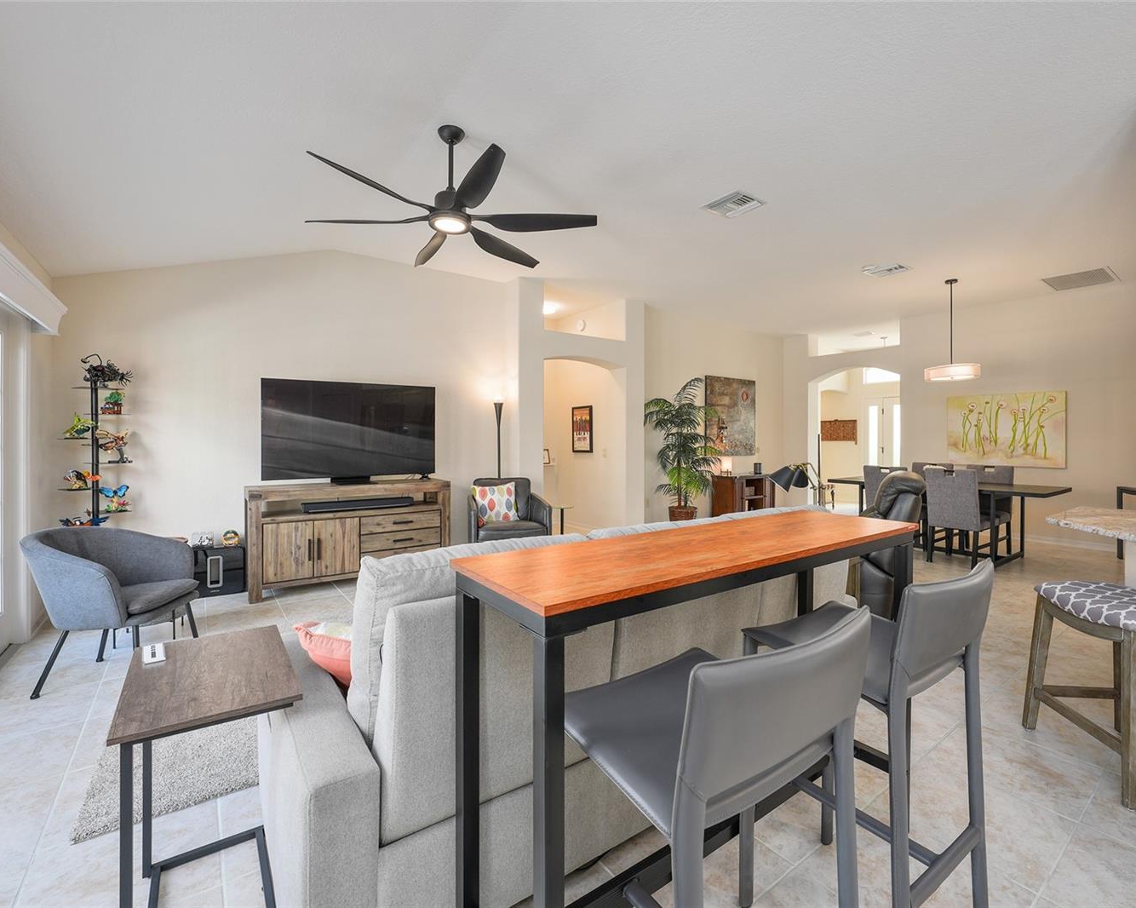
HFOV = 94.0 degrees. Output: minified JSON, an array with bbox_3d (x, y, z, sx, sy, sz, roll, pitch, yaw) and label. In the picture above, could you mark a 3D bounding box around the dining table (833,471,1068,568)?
[{"bbox_3d":[4.065,0.696,5.798,0.950,0.750,1.970,-1,1,-35],"label":"dining table"}]

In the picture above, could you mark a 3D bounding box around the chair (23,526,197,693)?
[{"bbox_3d":[-2.420,0.780,2.790,0.670,0.775,0.690,0,1,0],"label":"chair"}]

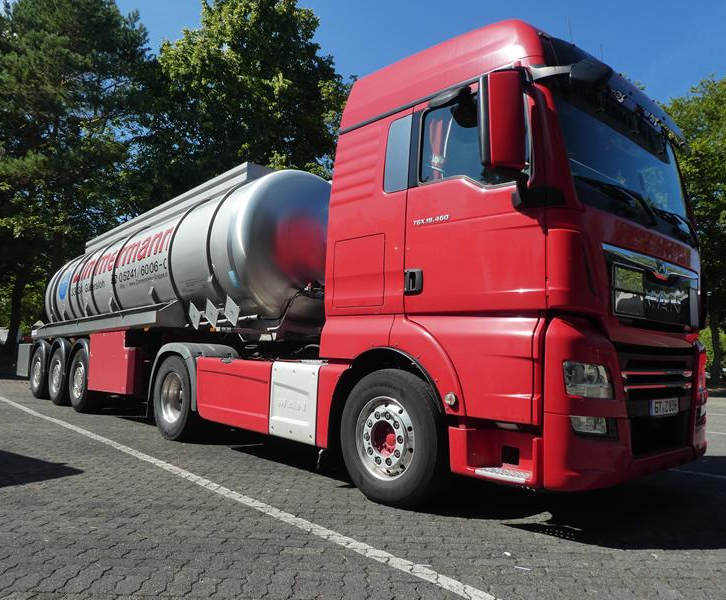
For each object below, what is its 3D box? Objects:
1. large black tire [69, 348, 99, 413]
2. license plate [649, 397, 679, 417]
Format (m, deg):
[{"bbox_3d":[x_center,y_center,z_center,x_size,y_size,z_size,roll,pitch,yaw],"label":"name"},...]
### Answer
[{"bbox_3d":[-4.484,1.322,9.113,0.360,1.020,1.020,8,-8,-43],"label":"large black tire"},{"bbox_3d":[2.066,0.730,3.785,0.520,0.110,0.020,8,-8,-43],"label":"license plate"}]

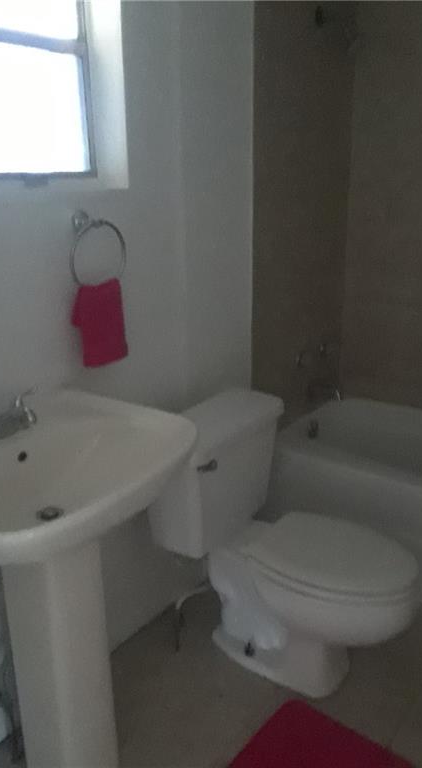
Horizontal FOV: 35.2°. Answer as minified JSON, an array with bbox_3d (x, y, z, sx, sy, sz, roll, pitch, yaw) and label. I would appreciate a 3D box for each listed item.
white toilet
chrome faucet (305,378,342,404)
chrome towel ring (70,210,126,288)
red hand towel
[{"bbox_3d":[0.222,0.461,1.873,0.725,0.700,0.460,12,21,35],"label":"white toilet"},{"bbox_3d":[0.441,0.027,2.659,0.140,0.070,0.060,12,21,35],"label":"chrome faucet"},{"bbox_3d":[-0.288,-0.318,1.595,0.076,0.180,0.170,12,21,35],"label":"chrome towel ring"},{"bbox_3d":[-0.272,-0.153,1.636,0.050,0.205,0.165,12,21,35],"label":"red hand towel"}]

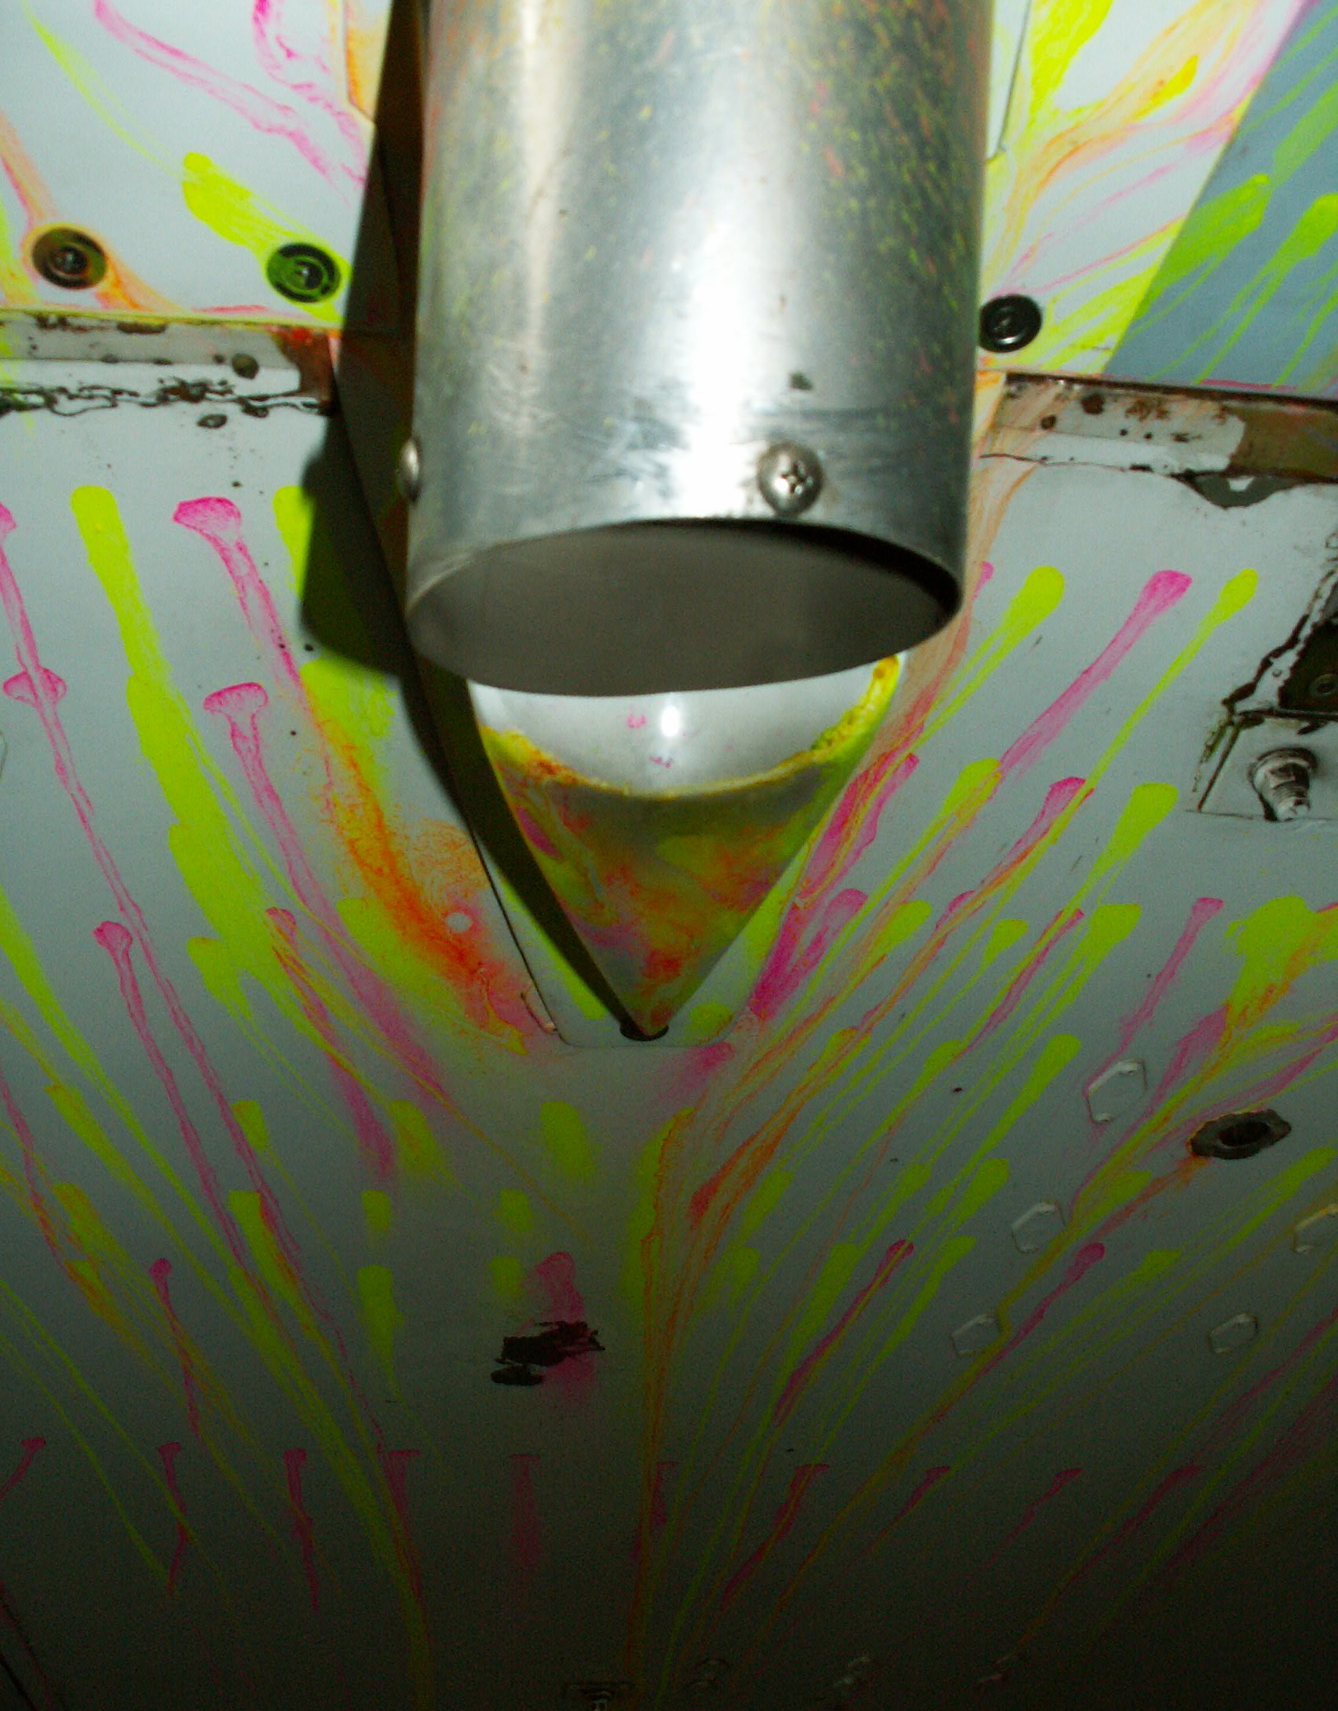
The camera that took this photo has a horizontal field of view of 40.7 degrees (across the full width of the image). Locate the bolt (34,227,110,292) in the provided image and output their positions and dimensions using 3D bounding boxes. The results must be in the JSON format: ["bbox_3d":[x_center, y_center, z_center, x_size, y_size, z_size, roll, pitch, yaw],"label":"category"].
[{"bbox_3d":[-0.101,-0.100,0.303,0.012,0.004,0.012,-1,-38,-1],"label":"bolt"}]

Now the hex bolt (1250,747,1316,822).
[{"bbox_3d":[0.142,-0.015,0.412,0.015,0.012,0.015,-1,-38,-1],"label":"hex bolt"}]

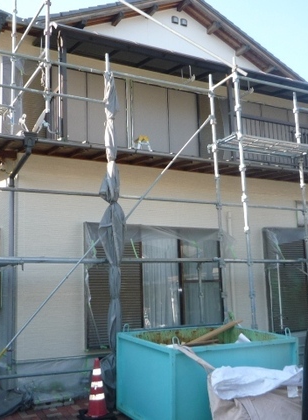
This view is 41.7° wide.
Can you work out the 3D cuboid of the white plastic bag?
[{"bbox_3d":[1.000,1.650,3.900,0.860,0.230,0.450,1,-10,-17],"label":"white plastic bag"}]

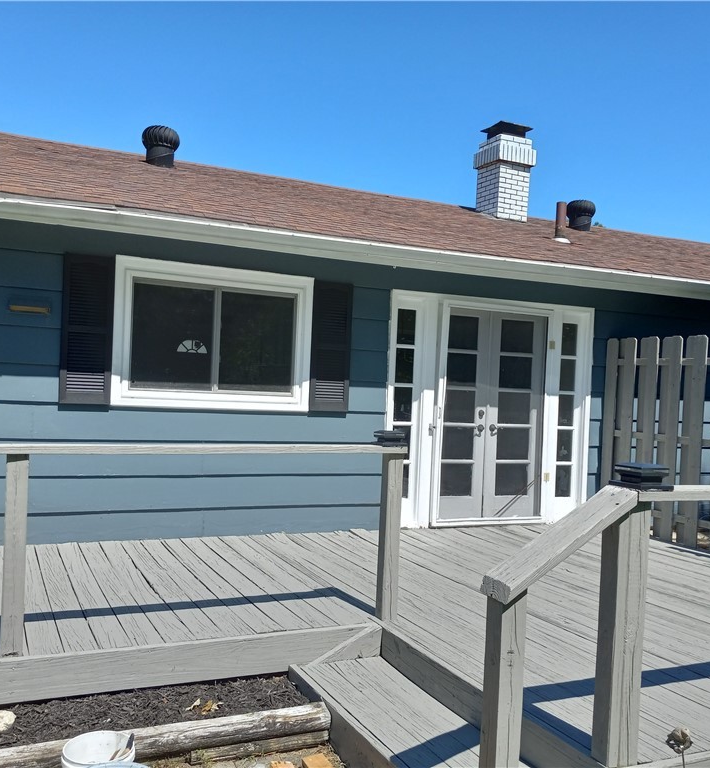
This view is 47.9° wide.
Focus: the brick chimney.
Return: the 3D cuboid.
[{"bbox_3d":[2.011,-2.803,10.764,0.588,1.280,0.597,3,0,-25],"label":"brick chimney"}]

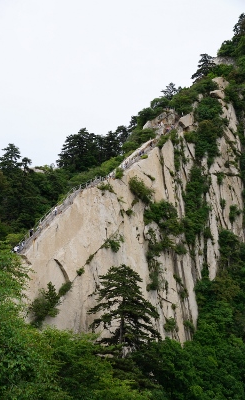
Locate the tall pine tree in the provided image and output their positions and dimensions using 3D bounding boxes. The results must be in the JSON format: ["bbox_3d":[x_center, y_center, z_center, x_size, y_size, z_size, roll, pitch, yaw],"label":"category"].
[{"bbox_3d":[0.138,14.968,92.000,9.930,12.140,9.440,0,-8,0],"label":"tall pine tree"}]

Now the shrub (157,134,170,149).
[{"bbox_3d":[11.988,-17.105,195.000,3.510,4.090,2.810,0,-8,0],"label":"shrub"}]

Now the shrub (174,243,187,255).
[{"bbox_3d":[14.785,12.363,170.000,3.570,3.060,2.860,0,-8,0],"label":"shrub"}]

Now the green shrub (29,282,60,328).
[{"bbox_3d":[-14.386,19.458,123.000,5.530,8.480,4.430,0,-8,0],"label":"green shrub"}]

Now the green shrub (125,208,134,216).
[{"bbox_3d":[1.700,3.036,162.000,1.940,1.940,1.550,0,-8,0],"label":"green shrub"}]

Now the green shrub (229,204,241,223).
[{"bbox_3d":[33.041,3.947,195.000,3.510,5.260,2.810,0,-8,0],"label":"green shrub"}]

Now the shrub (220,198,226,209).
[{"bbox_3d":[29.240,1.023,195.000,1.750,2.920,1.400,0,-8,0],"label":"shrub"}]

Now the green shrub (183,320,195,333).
[{"bbox_3d":[15.572,29.401,155.000,2.790,2.790,2.230,0,-8,0],"label":"green shrub"}]

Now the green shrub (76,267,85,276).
[{"bbox_3d":[-8.502,14.474,135.000,2.020,2.020,1.620,0,-8,0],"label":"green shrub"}]

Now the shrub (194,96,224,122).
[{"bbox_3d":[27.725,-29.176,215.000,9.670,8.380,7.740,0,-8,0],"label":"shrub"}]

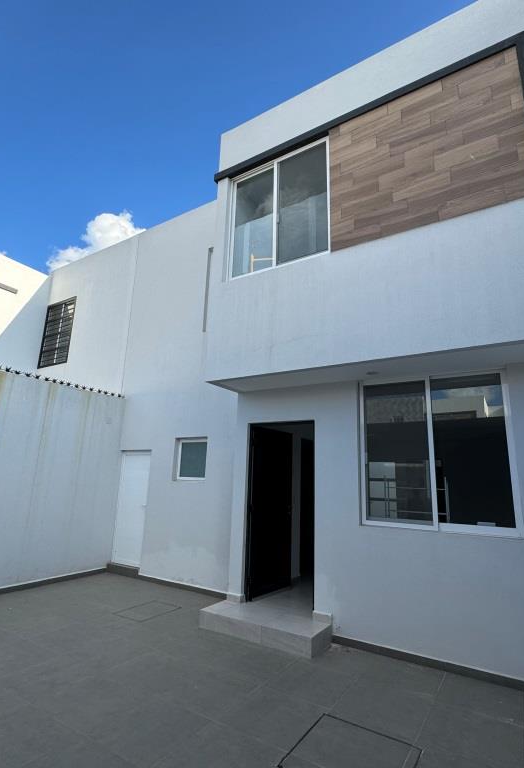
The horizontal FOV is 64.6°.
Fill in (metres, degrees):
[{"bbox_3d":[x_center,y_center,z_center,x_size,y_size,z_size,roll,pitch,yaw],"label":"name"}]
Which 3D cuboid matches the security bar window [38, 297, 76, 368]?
[{"bbox_3d":[-4.611,-1.142,9.350,1.126,1.526,0.073,-6,-15,32],"label":"security bar window"}]

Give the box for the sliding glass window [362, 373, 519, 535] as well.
[{"bbox_3d":[1.699,0.674,4.140,1.439,1.521,0.097,-6,-15,32],"label":"sliding glass window"}]

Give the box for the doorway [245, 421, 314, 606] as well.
[{"bbox_3d":[0.236,1.509,4.915,0.919,2.108,0.138,-6,-15,32],"label":"doorway"}]

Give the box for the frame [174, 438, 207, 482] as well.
[{"bbox_3d":[-1.092,1.199,6.541,0.658,0.669,0.113,-6,-15,32],"label":"frame"}]

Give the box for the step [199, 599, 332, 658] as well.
[{"bbox_3d":[0.033,2.558,4.389,1.333,0.175,0.523,-6,-15,32],"label":"step"}]

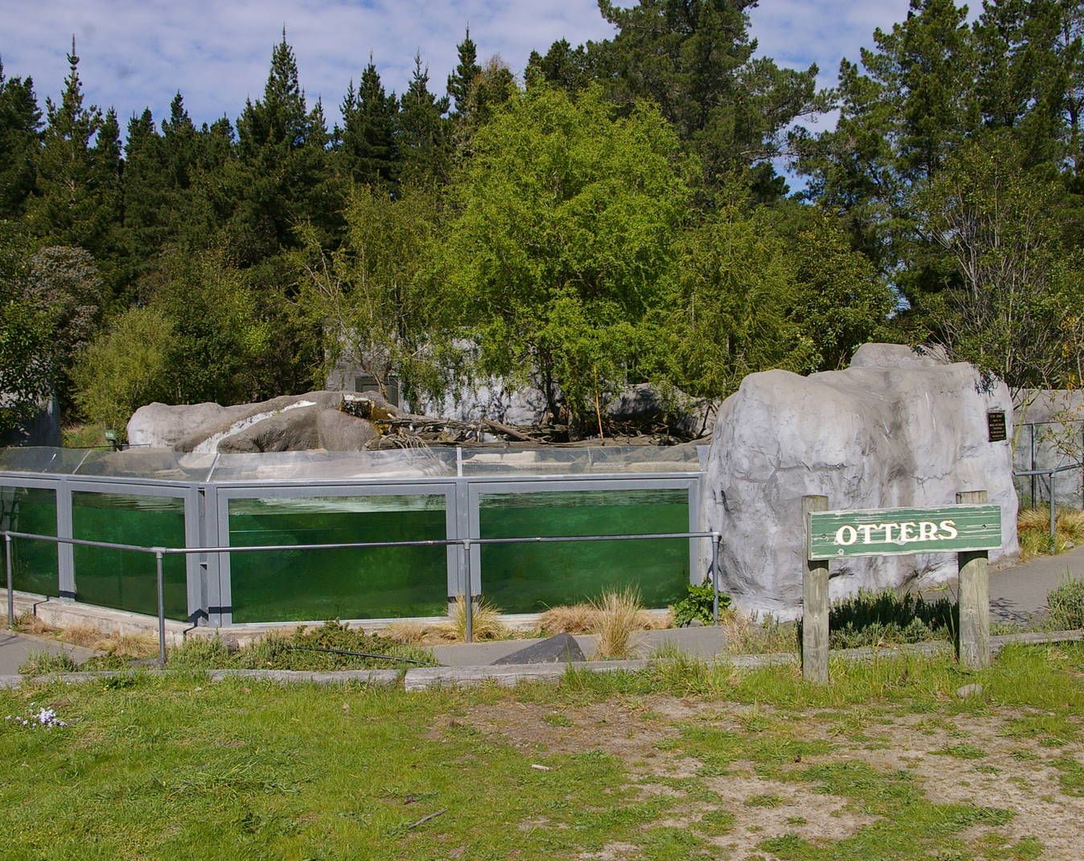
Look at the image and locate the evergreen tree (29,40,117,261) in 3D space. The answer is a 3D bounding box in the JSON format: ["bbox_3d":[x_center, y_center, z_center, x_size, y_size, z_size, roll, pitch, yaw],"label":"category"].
[{"bbox_3d":[-18.272,-7.124,48.209,4.000,16.440,4.000,-1,1,0],"label":"evergreen tree"}]

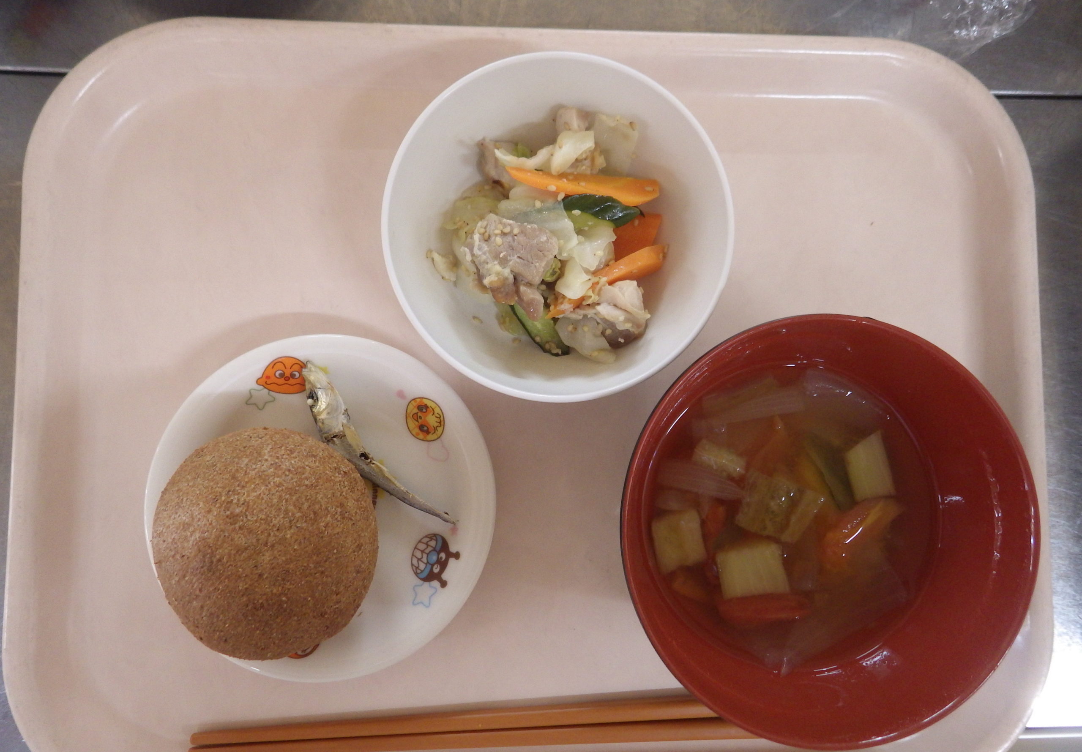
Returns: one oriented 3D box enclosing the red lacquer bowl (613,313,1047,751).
[{"bbox_3d":[0.082,0.046,0.258,0.124,0.067,0.124,0,86,-4],"label":"red lacquer bowl"}]

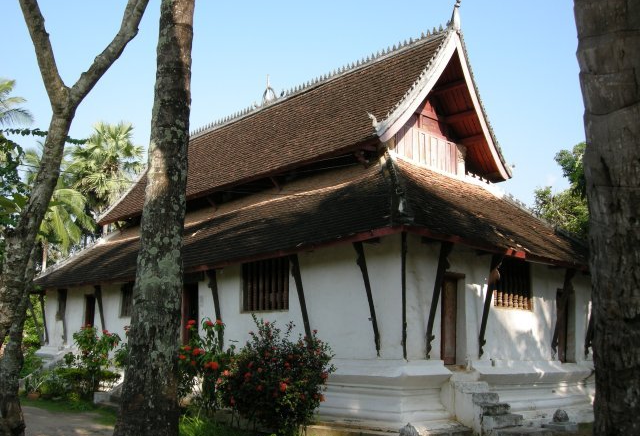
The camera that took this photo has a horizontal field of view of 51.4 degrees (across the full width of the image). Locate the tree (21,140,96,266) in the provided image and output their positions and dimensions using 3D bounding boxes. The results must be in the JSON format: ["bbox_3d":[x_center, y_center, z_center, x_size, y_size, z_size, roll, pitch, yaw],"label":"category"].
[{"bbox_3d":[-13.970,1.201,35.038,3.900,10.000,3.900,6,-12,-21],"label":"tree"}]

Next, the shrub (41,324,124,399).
[{"bbox_3d":[-7.359,4.462,20.625,2.400,2.369,2.000,5,-12,-19],"label":"shrub"}]

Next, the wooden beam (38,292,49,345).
[{"bbox_3d":[-10.786,3.945,25.944,0.200,1.979,0.100,-6,-3,-43],"label":"wooden beam"}]

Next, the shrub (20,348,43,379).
[{"bbox_3d":[-11.489,5.834,26.416,1.100,1.335,1.000,6,-12,-22],"label":"shrub"}]

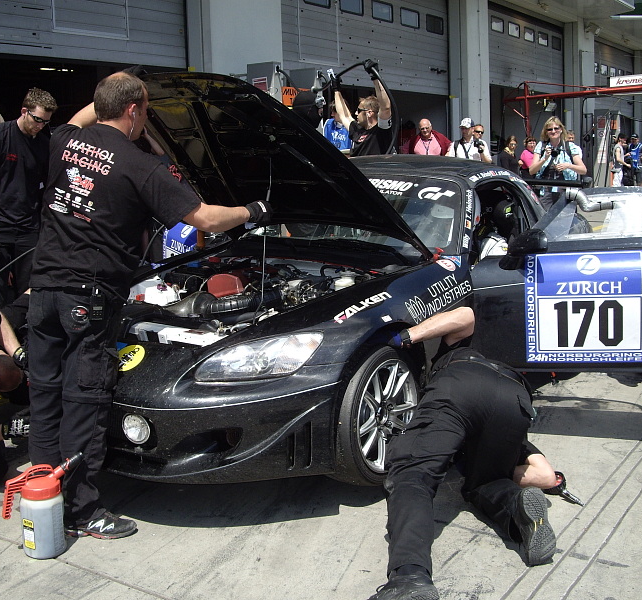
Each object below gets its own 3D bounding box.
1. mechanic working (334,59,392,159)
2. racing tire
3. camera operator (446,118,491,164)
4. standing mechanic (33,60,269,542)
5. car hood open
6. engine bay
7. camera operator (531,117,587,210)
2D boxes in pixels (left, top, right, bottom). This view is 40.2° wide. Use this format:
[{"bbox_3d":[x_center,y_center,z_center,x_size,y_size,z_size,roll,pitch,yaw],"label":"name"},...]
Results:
[{"bbox_3d":[0.374,-0.858,7.082,0.500,2.060,0.530,-10,13,-38],"label":"mechanic working"},{"bbox_3d":[0.204,0.476,3.708,0.235,0.610,0.610,5,12,35],"label":"racing tire"},{"bbox_3d":[1.751,-1.262,10.351,0.550,1.720,0.420,0,10,13],"label":"camera operator"},{"bbox_3d":[-0.715,0.003,3.476,0.650,1.820,0.780,6,13,37],"label":"standing mechanic"},{"bbox_3d":[-0.247,-0.604,4.141,1.280,0.170,1.200,5,-28,35],"label":"car hood open"},{"bbox_3d":[-0.342,0.044,4.093,1.220,0.400,1.030,5,12,35],"label":"engine bay"},{"bbox_3d":[2.296,-0.954,8.646,0.560,1.680,0.450,0,10,13],"label":"camera operator"}]

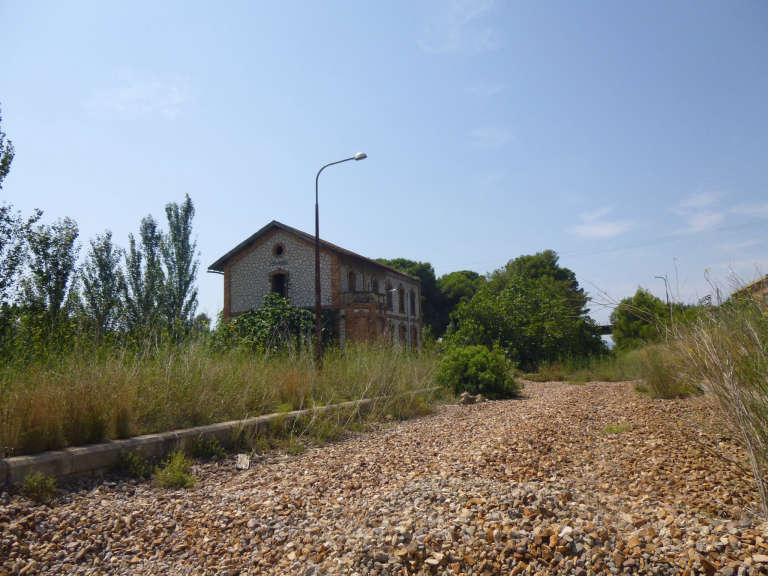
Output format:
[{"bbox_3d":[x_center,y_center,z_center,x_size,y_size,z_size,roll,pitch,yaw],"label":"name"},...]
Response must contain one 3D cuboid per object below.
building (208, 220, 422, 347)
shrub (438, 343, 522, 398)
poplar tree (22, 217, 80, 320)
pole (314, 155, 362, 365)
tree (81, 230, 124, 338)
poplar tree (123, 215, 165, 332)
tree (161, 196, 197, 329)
[{"bbox_3d":[-4.733,1.593,46.199,11.418,11.213,15.741,-5,-8,24],"label":"building"},{"bbox_3d":[3.484,3.019,20.455,2.800,1.860,2.700,-5,-8,24],"label":"shrub"},{"bbox_3d":[-13.572,0.620,22.632,2.282,7.340,2.282,-5,-8,24],"label":"poplar tree"},{"bbox_3d":[-1.202,-0.380,15.694,1.600,6.868,0.250,-5,-8,24],"label":"pole"},{"bbox_3d":[-12.598,0.940,24.793,1.900,7.230,1.900,-5,-8,24],"label":"tree"},{"bbox_3d":[-11.660,0.552,27.009,1.972,8.538,1.972,-5,-8,24],"label":"poplar tree"},{"bbox_3d":[-10.748,-0.012,29.197,1.822,10.191,1.822,-5,-8,24],"label":"tree"}]

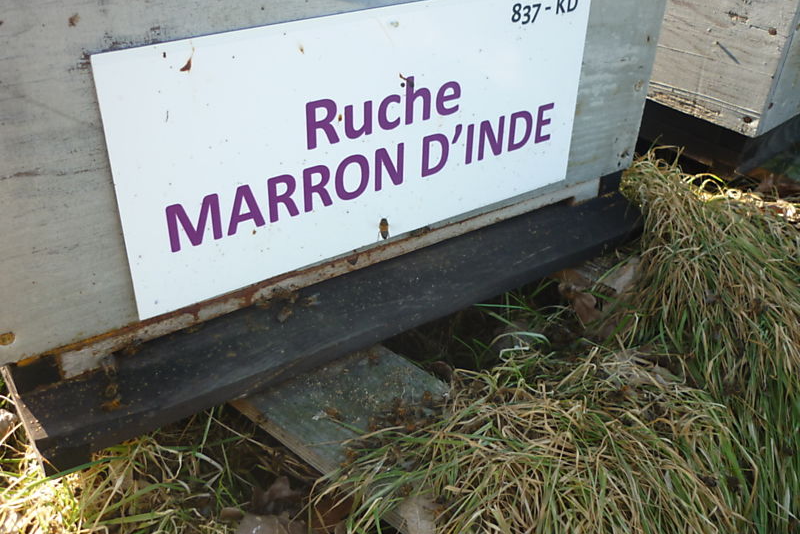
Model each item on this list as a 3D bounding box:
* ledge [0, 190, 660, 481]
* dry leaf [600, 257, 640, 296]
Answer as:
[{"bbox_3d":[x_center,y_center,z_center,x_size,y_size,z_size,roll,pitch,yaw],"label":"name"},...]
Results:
[{"bbox_3d":[0.003,0.018,0.455,0.425,0.032,0.040,-18,37,-31],"label":"ledge"},{"bbox_3d":[0.168,0.007,0.580,0.031,0.016,0.028,1,31,0],"label":"dry leaf"}]

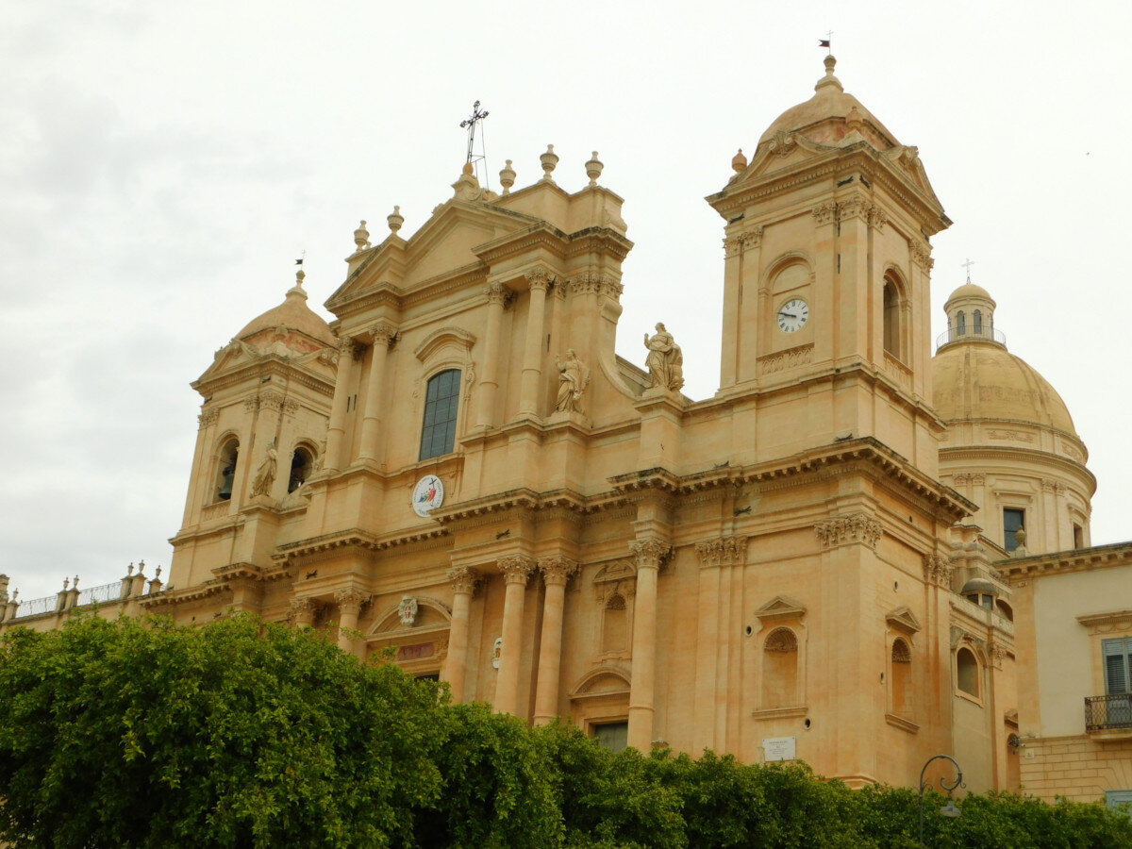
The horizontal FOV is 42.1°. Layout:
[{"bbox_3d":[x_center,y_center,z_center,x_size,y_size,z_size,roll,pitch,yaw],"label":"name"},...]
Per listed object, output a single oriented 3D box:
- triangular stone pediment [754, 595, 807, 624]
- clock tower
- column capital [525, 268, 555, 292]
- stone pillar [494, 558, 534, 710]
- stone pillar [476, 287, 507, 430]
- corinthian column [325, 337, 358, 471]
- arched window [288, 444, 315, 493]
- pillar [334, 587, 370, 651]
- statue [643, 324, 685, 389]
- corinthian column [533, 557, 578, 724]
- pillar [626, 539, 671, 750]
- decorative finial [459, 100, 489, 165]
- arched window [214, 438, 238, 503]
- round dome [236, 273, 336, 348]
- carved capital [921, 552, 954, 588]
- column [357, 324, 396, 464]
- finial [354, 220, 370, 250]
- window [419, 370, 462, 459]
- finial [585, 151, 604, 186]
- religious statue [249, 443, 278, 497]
[{"bbox_3d":[6.896,5.788,46.602,1.887,0.616,0.366,-14,-29,38],"label":"triangular stone pediment"},{"bbox_3d":[9.560,-6.011,53.762,6.584,18.056,6.295,-14,-29,38],"label":"clock tower"},{"bbox_3d":[-1.079,-5.871,60.125,0.920,0.950,0.920,-15,-29,38],"label":"column capital"},{"bbox_3d":[-2.036,8.803,51.341,1.059,8.643,1.059,-14,-29,38],"label":"stone pillar"},{"bbox_3d":[-3.150,-2.763,60.545,0.950,6.650,0.950,4,-23,2],"label":"stone pillar"},{"bbox_3d":[-9.782,-0.689,63.375,0.866,6.814,0.866,-14,-29,38],"label":"corinthian column"},{"bbox_3d":[-14.508,2.903,80.443,0.522,3.654,1.653,-15,-29,38],"label":"arched window"},{"bbox_3d":[-9.289,10.951,59.557,1.100,8.900,1.100,-15,-29,38],"label":"pillar"},{"bbox_3d":[3.511,-2.460,52.891,1.424,2.656,1.116,-14,-29,38],"label":"statue"},{"bbox_3d":[-0.672,9.103,53.488,1.100,8.900,1.100,-15,-29,38],"label":"corinthian column"},{"bbox_3d":[2.525,8.007,48.566,1.059,8.643,1.059,-14,-29,38],"label":"pillar"},{"bbox_3d":[-4.610,-14.589,73.477,1.740,3.610,0.218,-15,-29,38],"label":"decorative finial"},{"bbox_3d":[-16.808,2.283,73.531,1.600,3.350,0.500,-15,-29,38],"label":"arched window"},{"bbox_3d":[-13.912,-5.352,75.296,4.736,5.775,4.736,4,-23,2],"label":"round dome"},{"bbox_3d":[12.909,5.105,51.396,0.450,1.100,2.000,-15,-29,38],"label":"carved capital"},{"bbox_3d":[-9.021,-1.325,69.766,0.848,7.308,0.848,-15,-29,38],"label":"column"},{"bbox_3d":[-9.728,-8.902,69.813,0.770,1.880,0.770,4,-23,2],"label":"finial"},{"bbox_3d":[-5.274,-0.465,62.806,2.050,4.050,0.300,-15,-29,38],"label":"window"},{"bbox_3d":[1.305,-11.680,67.270,0.853,1.980,0.853,4,-23,2],"label":"finial"},{"bbox_3d":[-14.208,2.136,69.825,1.050,2.650,0.800,-15,-29,38],"label":"religious statue"}]

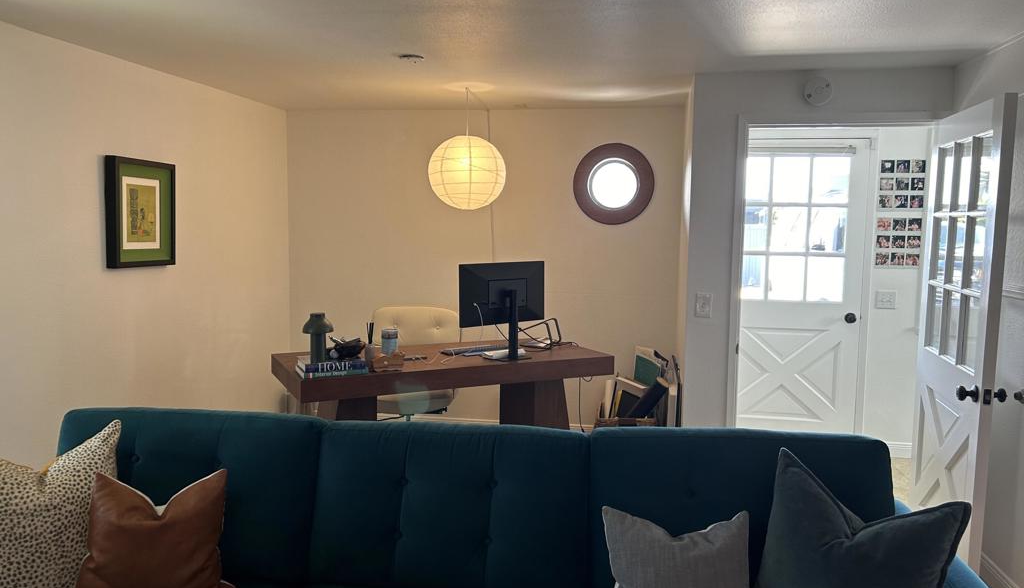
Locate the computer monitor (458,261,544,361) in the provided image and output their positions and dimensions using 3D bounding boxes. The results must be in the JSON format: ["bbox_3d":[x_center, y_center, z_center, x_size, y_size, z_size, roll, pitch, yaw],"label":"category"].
[{"bbox_3d":[-0.017,0.098,4.390,0.595,0.545,0.200,-3,6,-35],"label":"computer monitor"}]

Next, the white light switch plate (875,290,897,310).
[{"bbox_3d":[2.404,0.041,4.944,0.120,0.117,0.012,2,6,9],"label":"white light switch plate"}]

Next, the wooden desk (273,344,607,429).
[{"bbox_3d":[-0.400,0.735,4.485,1.789,0.755,0.860,-2,6,-27],"label":"wooden desk"}]

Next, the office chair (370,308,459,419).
[{"bbox_3d":[-0.588,0.598,4.661,0.580,0.990,0.600,0,5,-8],"label":"office chair"}]

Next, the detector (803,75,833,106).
[{"bbox_3d":[1.518,-1.002,3.814,0.142,0.142,0.040,2,5,10],"label":"detector"}]

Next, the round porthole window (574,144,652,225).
[{"bbox_3d":[0.694,-0.748,5.208,0.540,0.545,0.060,2,5,10],"label":"round porthole window"}]

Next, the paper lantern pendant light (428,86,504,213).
[{"bbox_3d":[-0.262,-0.857,4.534,0.455,0.701,0.455,1,5,0],"label":"paper lantern pendant light"}]

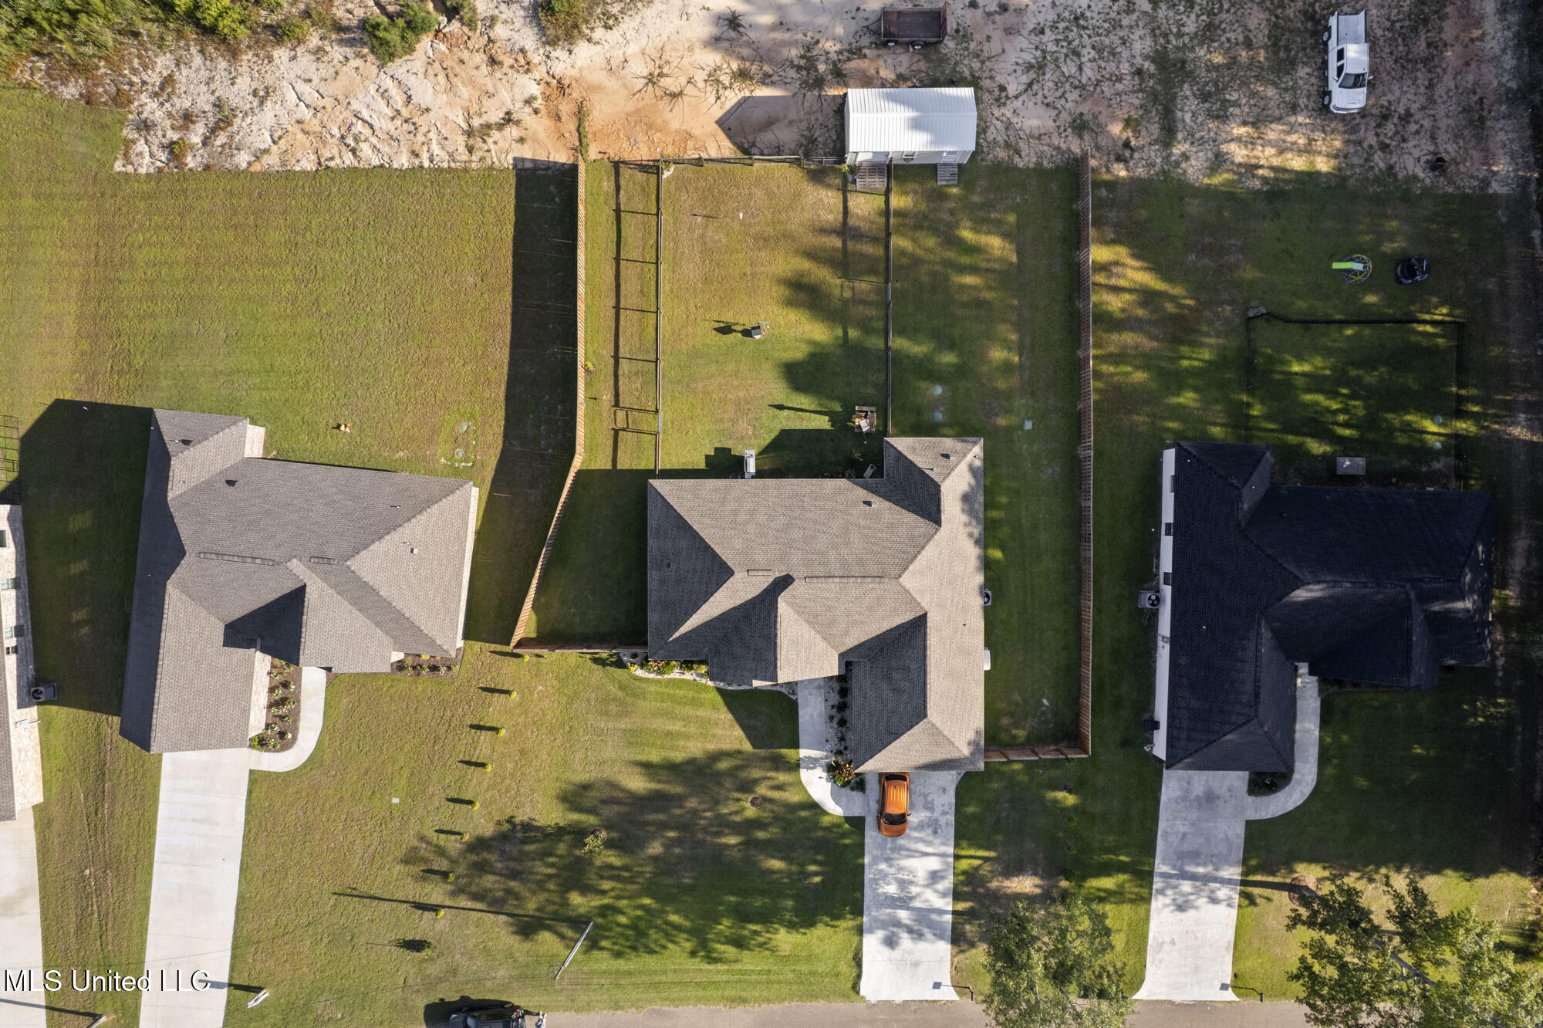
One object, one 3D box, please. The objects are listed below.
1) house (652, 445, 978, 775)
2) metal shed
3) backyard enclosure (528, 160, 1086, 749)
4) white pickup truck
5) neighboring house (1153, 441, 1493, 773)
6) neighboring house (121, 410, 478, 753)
[{"bbox_3d":[2.597,5.194,53.279,19.200,6.400,19.000,0,90,0],"label":"house"},{"bbox_3d":[8.250,-23.150,56.400,7.450,3.300,3.650,0,90,1],"label":"metal shed"},{"bbox_3d":[1.933,-3.469,55.509,33.500,2.000,35.200,0,90,0],"label":"backyard enclosure"},{"bbox_3d":[34.049,-26.714,55.558,2.000,1.880,5.800,-1,90,0],"label":"white pickup truck"},{"bbox_3d":[31.947,5.333,53.279,18.600,6.400,18.800,1,90,0],"label":"neighboring house"},{"bbox_3d":[-26.932,4.292,53.279,18.700,6.400,18.700,6,90,0],"label":"neighboring house"}]

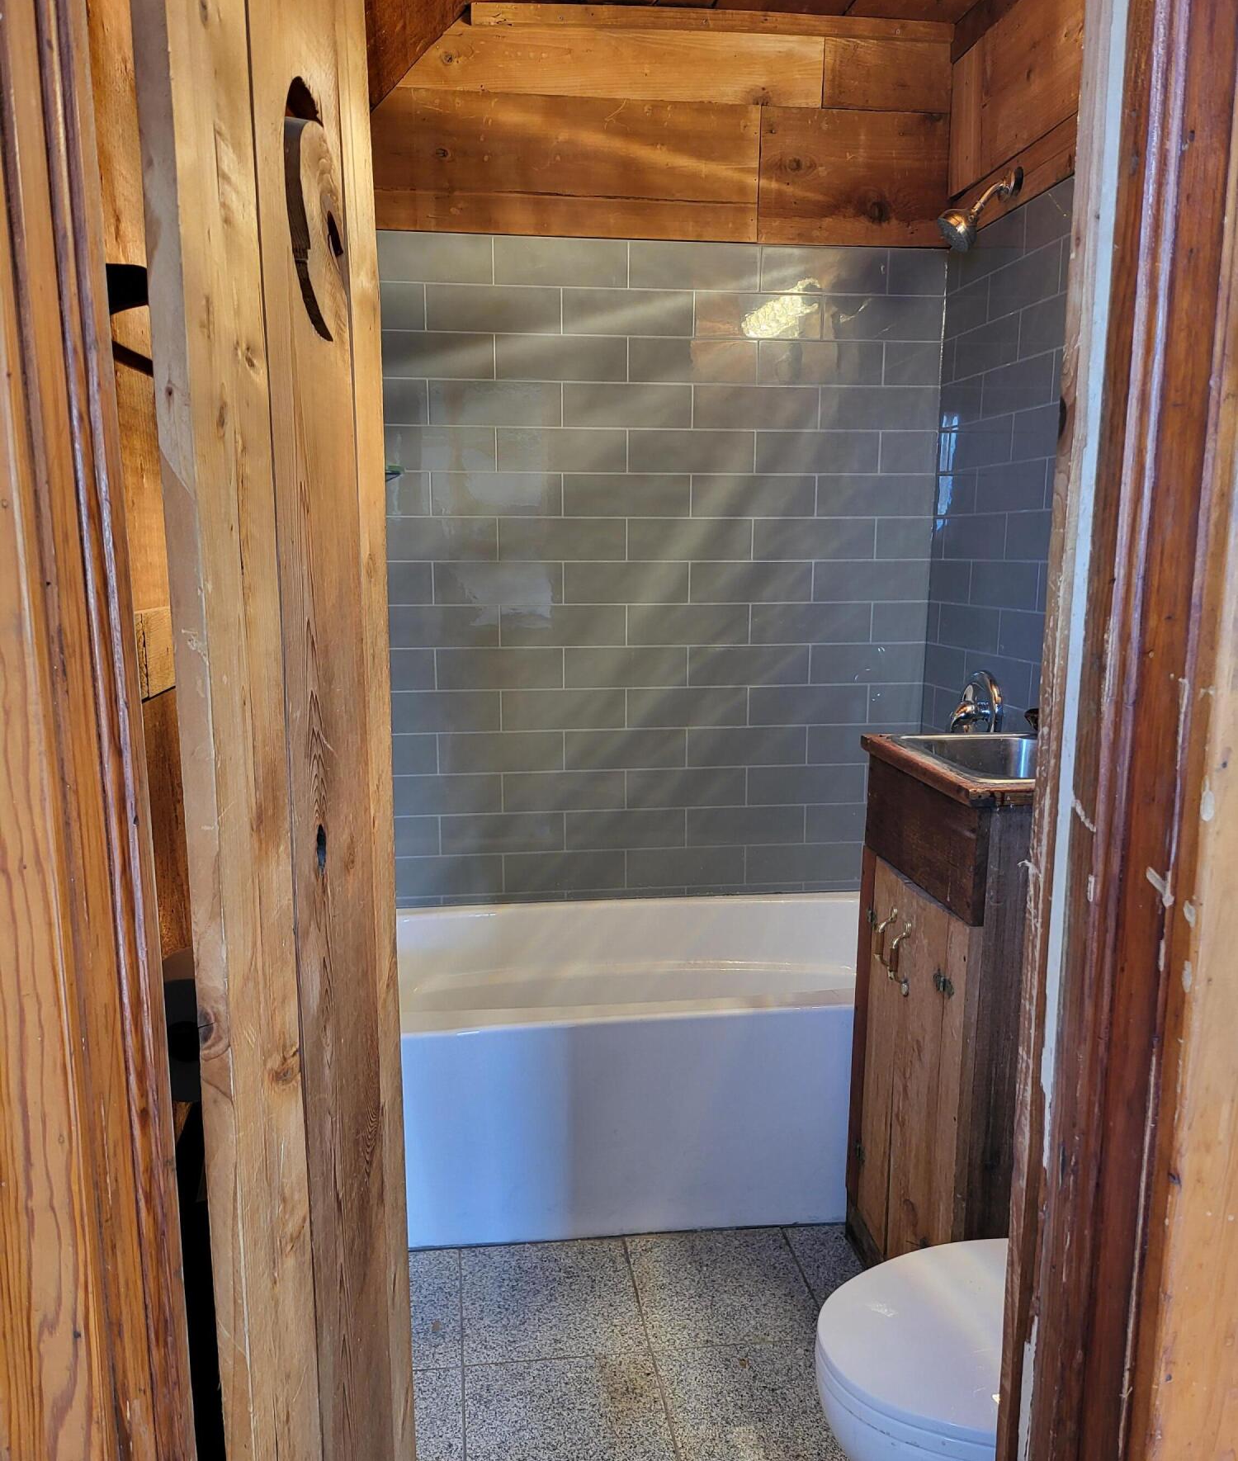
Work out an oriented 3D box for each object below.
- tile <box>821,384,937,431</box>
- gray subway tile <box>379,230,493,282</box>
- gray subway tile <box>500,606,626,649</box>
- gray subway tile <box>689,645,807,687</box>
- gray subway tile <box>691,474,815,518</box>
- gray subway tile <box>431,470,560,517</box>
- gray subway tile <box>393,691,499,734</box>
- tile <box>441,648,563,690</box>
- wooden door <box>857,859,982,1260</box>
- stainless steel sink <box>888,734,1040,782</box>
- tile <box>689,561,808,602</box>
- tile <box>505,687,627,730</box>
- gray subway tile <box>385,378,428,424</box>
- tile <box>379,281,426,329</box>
[{"bbox_3d":[0.617,-0.761,2.714,0.289,0.099,0.010,-1,11,-7],"label":"tile"},{"bbox_3d":[-0.433,-1.049,2.554,0.304,0.101,0.009,-1,11,-7],"label":"gray subway tile"},{"bbox_3d":[-0.133,-0.251,2.751,0.304,0.102,0.009,-1,11,-7],"label":"gray subway tile"},{"bbox_3d":[0.325,-0.161,2.841,0.304,0.101,0.009,-1,10,-7],"label":"gray subway tile"},{"bbox_3d":[0.321,-0.556,2.718,0.300,0.099,0.010,-1,11,-7],"label":"gray subway tile"},{"bbox_3d":[-0.284,-0.550,2.674,0.303,0.100,0.010,-1,11,-7],"label":"gray subway tile"},{"bbox_3d":[-0.438,-0.045,2.754,0.303,0.100,0.010,-1,11,-7],"label":"gray subway tile"},{"bbox_3d":[-0.282,-0.146,2.725,0.300,0.099,0.010,-1,11,-7],"label":"tile"},{"bbox_3d":[0.482,0.589,1.876,0.025,0.700,0.385,-1,11,-8],"label":"wooden door"},{"bbox_3d":[0.676,0.114,1.839,0.378,0.157,0.365,-1,11,-7],"label":"stainless steel sink"},{"bbox_3d":[0.324,-0.361,2.783,0.304,0.101,0.009,-1,11,-7],"label":"tile"},{"bbox_3d":[-0.133,-0.051,2.799,0.304,0.101,0.009,-1,10,-7],"label":"tile"},{"bbox_3d":[-0.586,-0.744,2.595,0.304,0.101,0.009,-1,11,-7],"label":"gray subway tile"},{"bbox_3d":[-0.586,-0.945,2.556,0.304,0.102,0.009,-1,11,-7],"label":"tile"}]

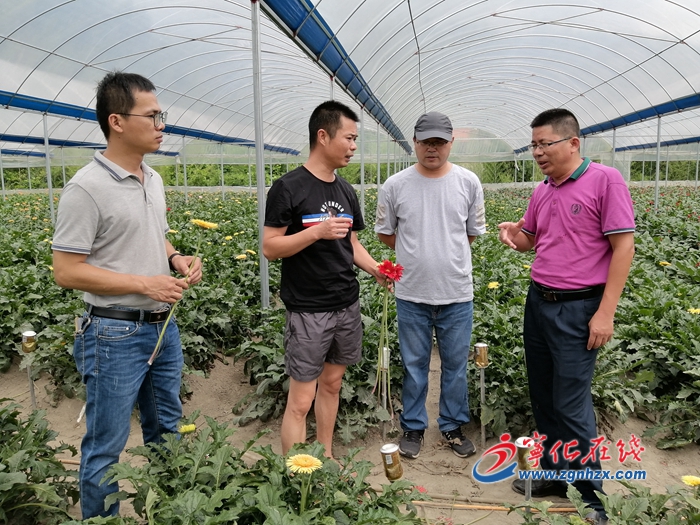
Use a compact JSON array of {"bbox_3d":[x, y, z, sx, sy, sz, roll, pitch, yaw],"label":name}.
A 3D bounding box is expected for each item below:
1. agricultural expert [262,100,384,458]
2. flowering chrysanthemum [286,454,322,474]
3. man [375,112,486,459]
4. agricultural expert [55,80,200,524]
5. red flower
[{"bbox_3d":[-0.108,0.159,2.483,0.560,1.740,0.460,-6,10,-33],"label":"agricultural expert"},{"bbox_3d":[-0.129,0.575,1.550,0.101,0.035,0.101,-1,9,0],"label":"flowering chrysanthemum"},{"bbox_3d":[0.407,0.127,2.743,0.560,1.710,0.370,0,9,6],"label":"man"},{"bbox_3d":[-0.686,0.276,1.802,0.460,1.735,0.520,2,9,20],"label":"agricultural expert"},{"bbox_3d":[0.178,0.035,2.400,0.122,0.100,0.075,-3,9,-11],"label":"red flower"}]

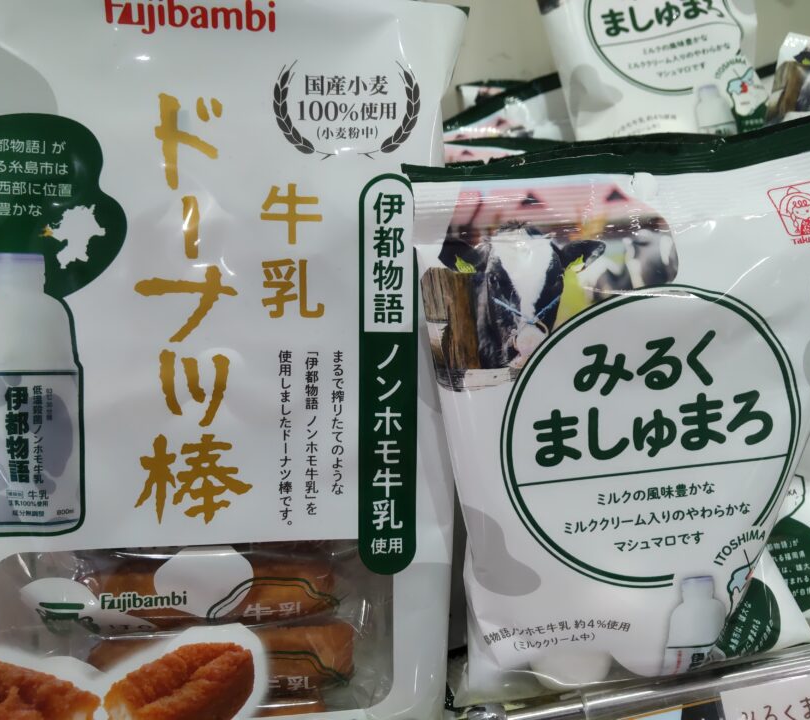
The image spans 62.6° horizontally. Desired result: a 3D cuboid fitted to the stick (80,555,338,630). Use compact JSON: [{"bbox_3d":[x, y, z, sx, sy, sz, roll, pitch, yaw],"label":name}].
[{"bbox_3d":[-0.067,0.081,0.235,0.086,0.020,0.020,-3,2,-3],"label":"stick"}]

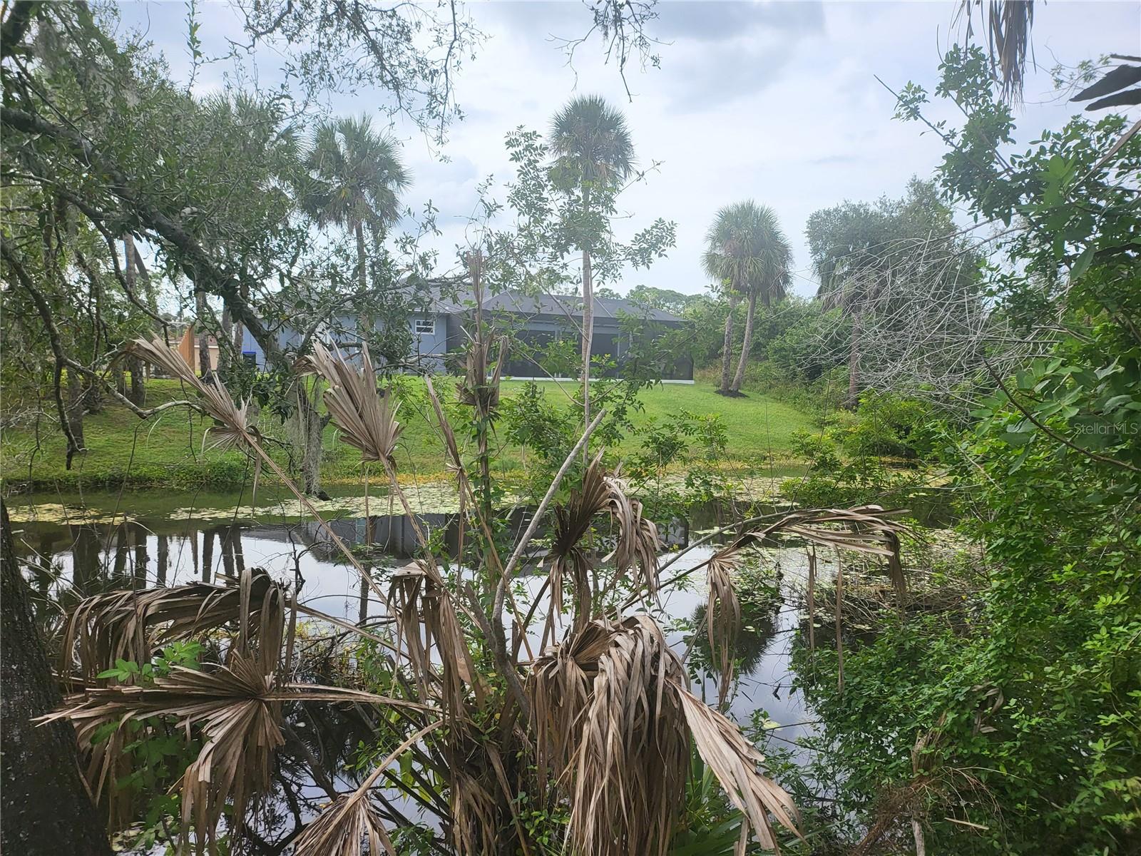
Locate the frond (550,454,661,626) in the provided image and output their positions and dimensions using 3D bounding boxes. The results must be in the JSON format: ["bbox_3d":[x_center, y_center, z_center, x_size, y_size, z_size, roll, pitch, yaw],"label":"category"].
[{"bbox_3d":[0.121,0.393,2.800,0.400,0.610,0.400,1,3,0],"label":"frond"}]

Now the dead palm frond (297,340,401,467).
[{"bbox_3d":[-0.868,-0.096,3.100,0.410,0.510,0.340,1,3,0],"label":"dead palm frond"}]

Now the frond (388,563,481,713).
[{"bbox_3d":[-0.472,0.730,2.750,0.340,0.530,0.300,1,3,0],"label":"frond"}]

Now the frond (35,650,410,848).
[{"bbox_3d":[-1.083,1.030,2.500,1.100,0.600,0.520,1,3,0],"label":"frond"}]

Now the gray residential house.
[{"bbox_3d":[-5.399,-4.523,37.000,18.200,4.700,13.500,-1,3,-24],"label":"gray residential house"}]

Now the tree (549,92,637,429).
[{"bbox_3d":[0.781,-6.565,29.500,3.200,11.700,3.200,1,3,0],"label":"tree"}]

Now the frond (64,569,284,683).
[{"bbox_3d":[-1.330,0.658,2.650,0.720,0.400,0.420,1,3,0],"label":"frond"}]

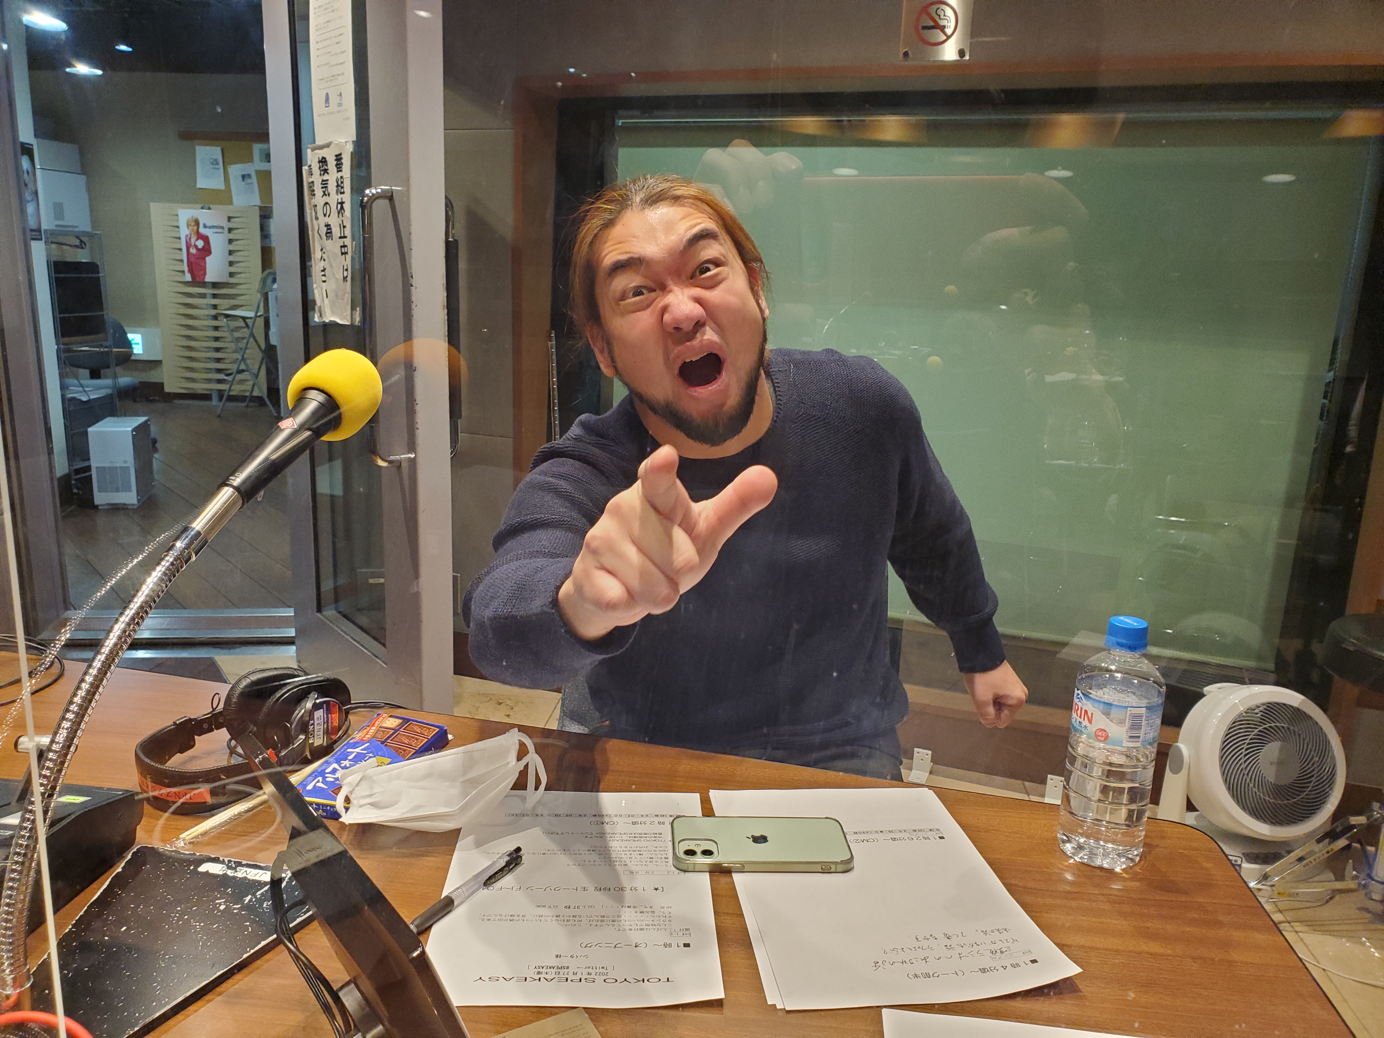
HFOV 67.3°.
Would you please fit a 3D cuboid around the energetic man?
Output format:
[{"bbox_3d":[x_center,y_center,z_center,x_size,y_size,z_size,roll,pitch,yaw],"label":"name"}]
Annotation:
[{"bbox_3d":[0.101,0.316,1.097,0.685,1.296,0.830,1,14,-4],"label":"energetic man"}]

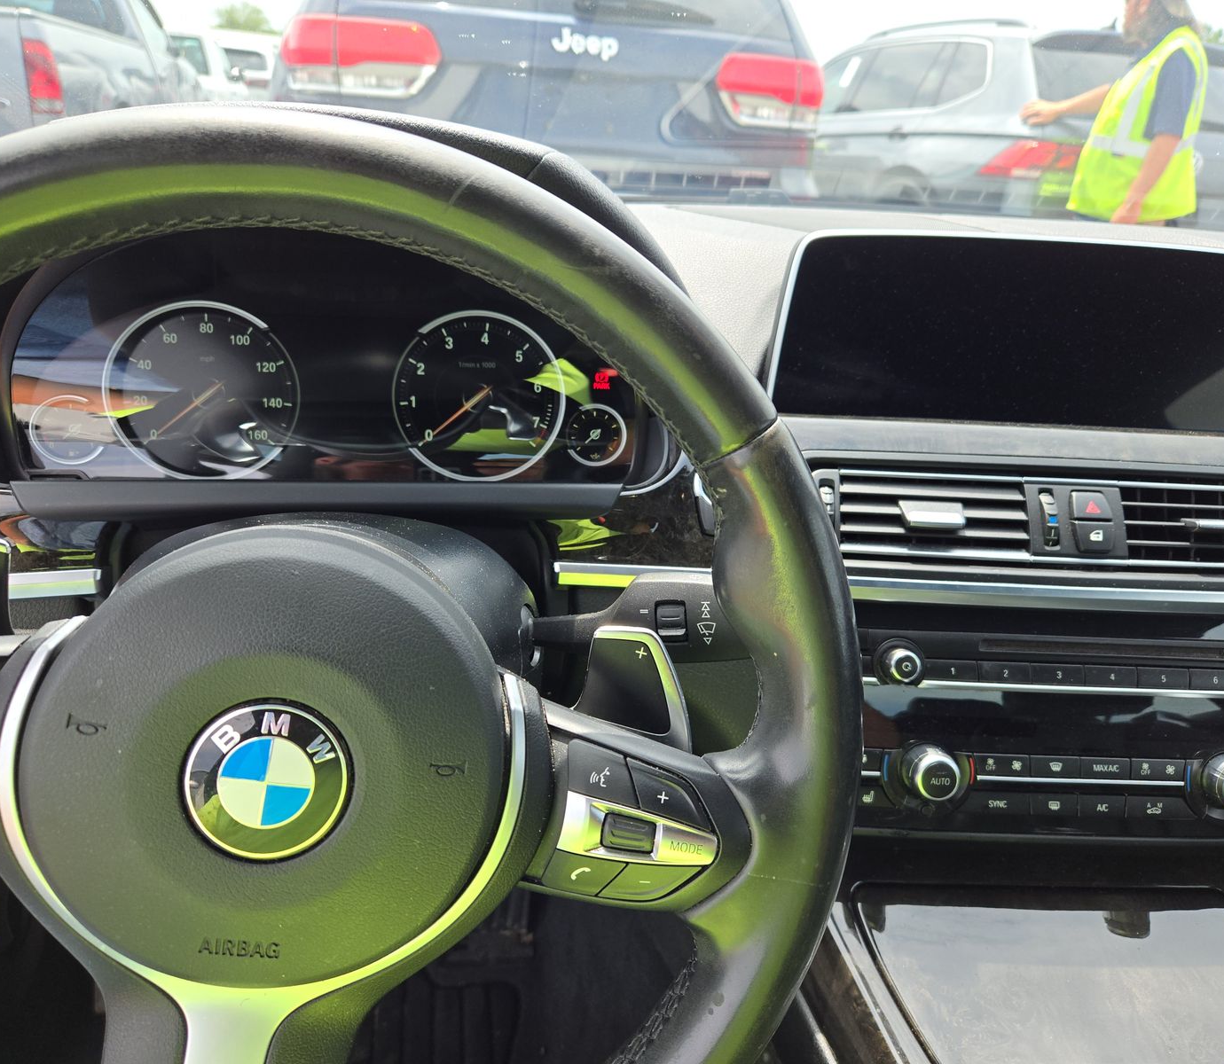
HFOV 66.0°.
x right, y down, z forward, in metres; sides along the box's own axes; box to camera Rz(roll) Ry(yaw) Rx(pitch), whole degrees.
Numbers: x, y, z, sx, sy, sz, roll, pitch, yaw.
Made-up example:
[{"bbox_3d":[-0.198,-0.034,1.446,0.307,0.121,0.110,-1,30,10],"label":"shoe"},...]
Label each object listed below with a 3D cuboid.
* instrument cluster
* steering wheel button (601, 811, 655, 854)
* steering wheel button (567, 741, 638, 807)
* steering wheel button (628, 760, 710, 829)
[{"bbox_3d":[-0.118,-0.079,0.420,0.274,0.114,0.045,0,12,-11],"label":"instrument cluster"},{"bbox_3d":[0.005,0.097,0.304,0.016,0.011,0.007,11,-3,-9],"label":"steering wheel button"},{"bbox_3d":[-0.003,0.077,0.303,0.024,0.017,0.007,12,-4,-9],"label":"steering wheel button"},{"bbox_3d":[0.018,0.085,0.307,0.028,0.017,0.007,12,-4,-9],"label":"steering wheel button"}]

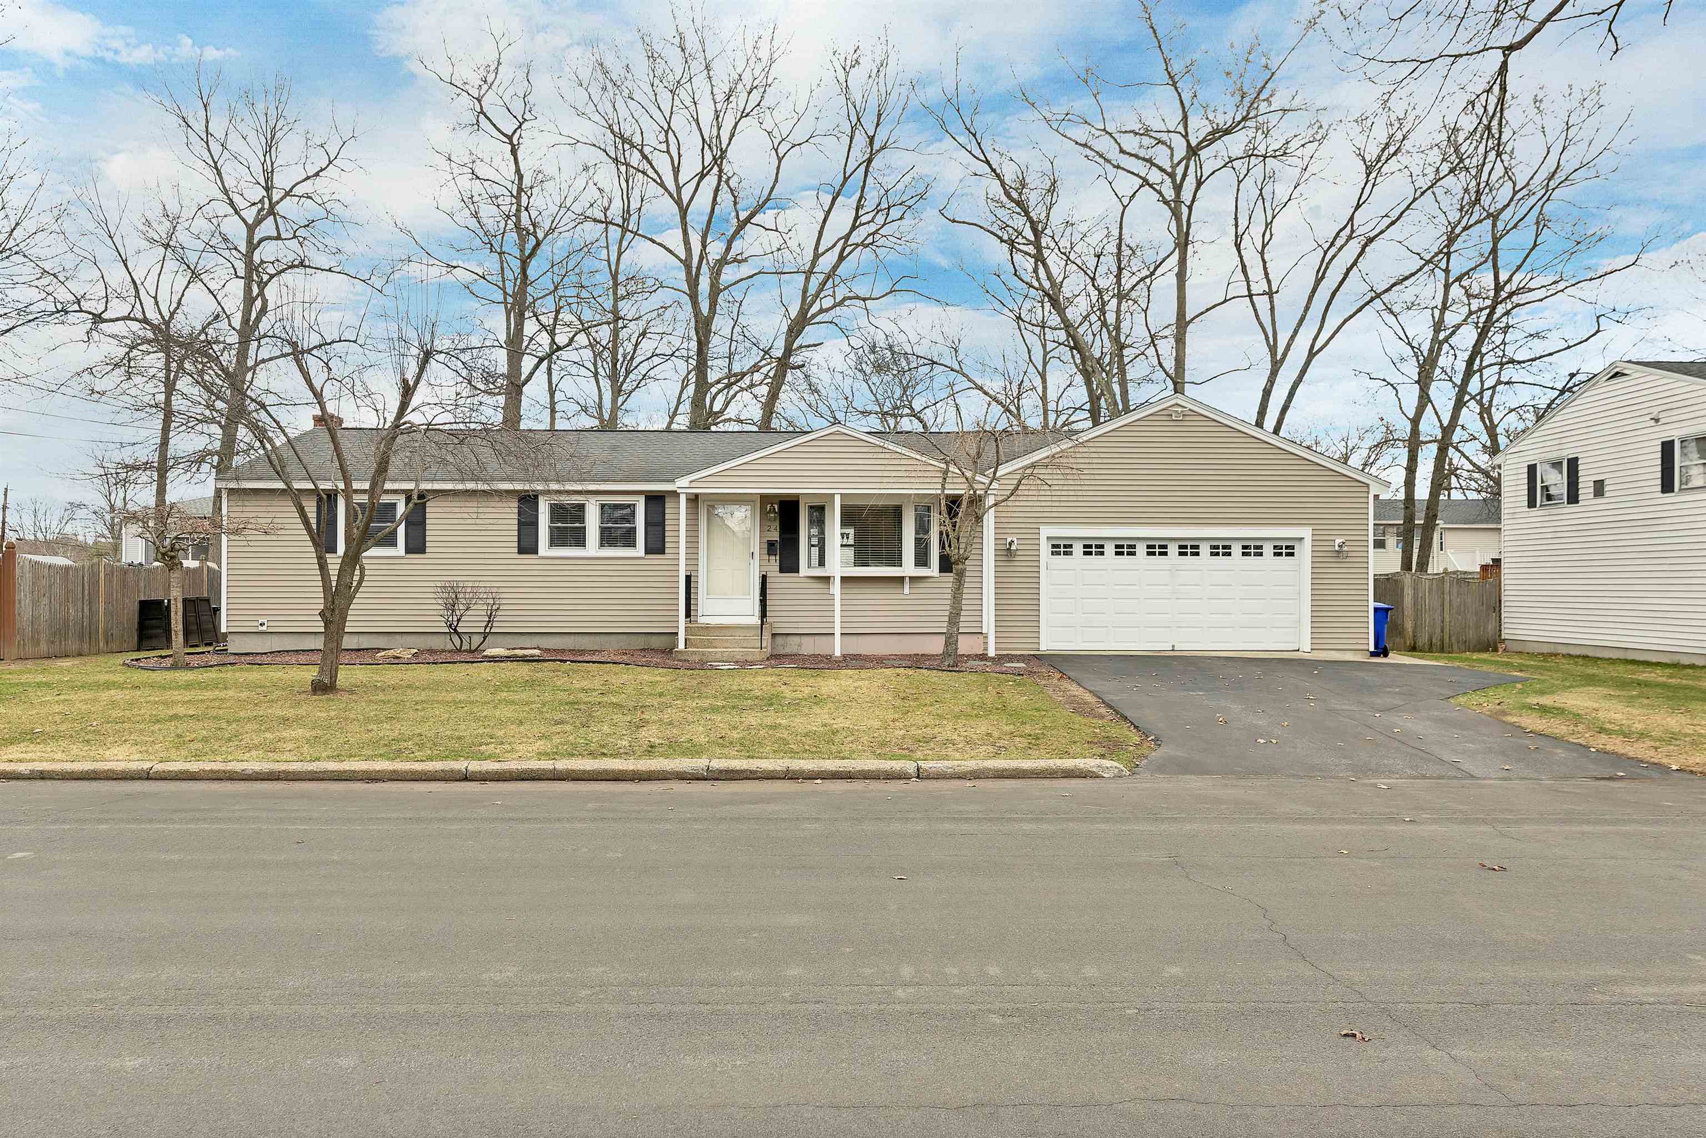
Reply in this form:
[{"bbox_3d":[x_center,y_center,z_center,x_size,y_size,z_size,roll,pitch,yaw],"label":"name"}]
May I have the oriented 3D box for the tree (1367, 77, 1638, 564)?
[{"bbox_3d":[20.678,-6.728,36.000,8.482,17.264,8.058,0,-1,-2],"label":"tree"}]

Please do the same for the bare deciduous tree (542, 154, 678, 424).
[{"bbox_3d":[-8.627,-6.438,41.000,4.902,16.825,4.657,0,-1,-2],"label":"bare deciduous tree"}]

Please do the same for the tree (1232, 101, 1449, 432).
[{"bbox_3d":[16.088,-6.752,37.500,7.165,17.354,6.807,0,-1,-2],"label":"tree"}]

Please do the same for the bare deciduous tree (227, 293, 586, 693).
[{"bbox_3d":[-5.500,-0.940,14.000,4.450,4.950,4.000,0,0,-1],"label":"bare deciduous tree"}]

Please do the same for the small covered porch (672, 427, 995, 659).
[{"bbox_3d":[-0.330,-0.440,19.750,5.450,3.920,1.750,0,0,-1],"label":"small covered porch"}]

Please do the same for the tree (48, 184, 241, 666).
[{"bbox_3d":[-11.100,-2.270,17.900,3.050,7.550,2.900,0,0,-1],"label":"tree"}]

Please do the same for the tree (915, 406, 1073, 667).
[{"bbox_3d":[2.190,-0.500,17.700,2.450,4.050,2.300,0,0,-1],"label":"tree"}]

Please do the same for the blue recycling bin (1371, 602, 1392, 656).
[{"bbox_3d":[10.220,1.200,22.250,0.740,1.090,0.630,0,-1,21],"label":"blue recycling bin"}]

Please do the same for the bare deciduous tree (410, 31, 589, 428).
[{"bbox_3d":[-11.804,-8.032,38.000,6.013,19.928,5.713,0,-1,-2],"label":"bare deciduous tree"}]

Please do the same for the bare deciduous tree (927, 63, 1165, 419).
[{"bbox_3d":[6.224,-7.151,37.000,7.633,18.139,7.252,0,-1,-2],"label":"bare deciduous tree"}]

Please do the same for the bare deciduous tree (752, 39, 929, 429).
[{"bbox_3d":[-0.350,-6.860,33.000,5.200,17.000,5.400,0,0,-1],"label":"bare deciduous tree"}]

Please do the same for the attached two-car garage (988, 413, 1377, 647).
[{"bbox_3d":[6.050,-0.784,24.884,7.390,4.780,6.900,0,-1,-2],"label":"attached two-car garage"}]

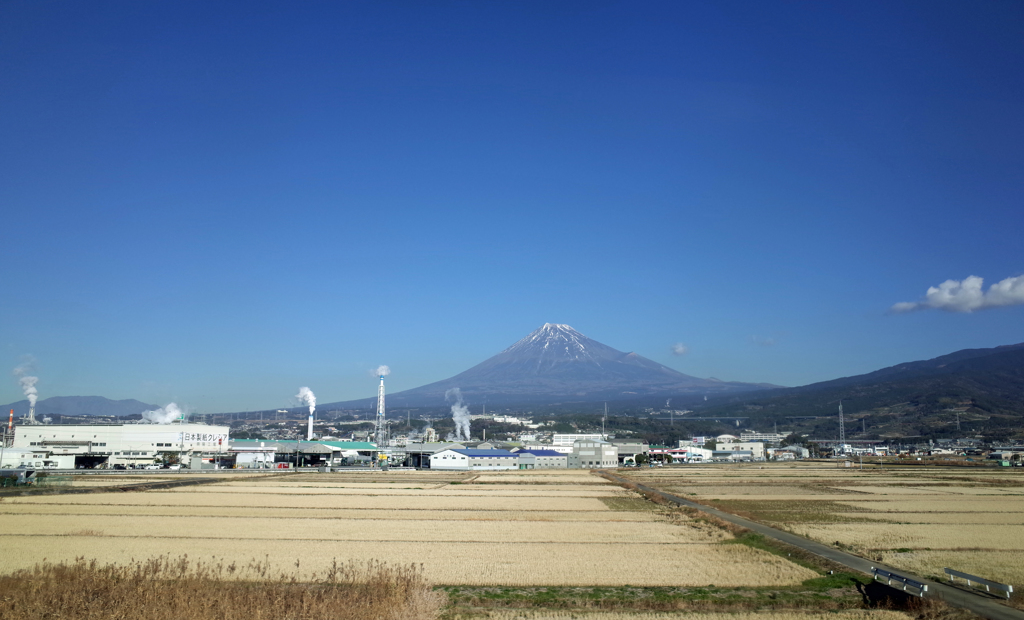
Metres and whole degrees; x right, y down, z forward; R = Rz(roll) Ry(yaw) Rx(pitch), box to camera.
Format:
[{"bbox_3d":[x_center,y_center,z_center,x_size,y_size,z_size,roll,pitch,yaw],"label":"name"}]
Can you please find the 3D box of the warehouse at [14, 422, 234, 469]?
[{"bbox_3d":[-148.850,52.760,307.430,65.230,15.430,37.340,-1,-10,10],"label":"warehouse"}]

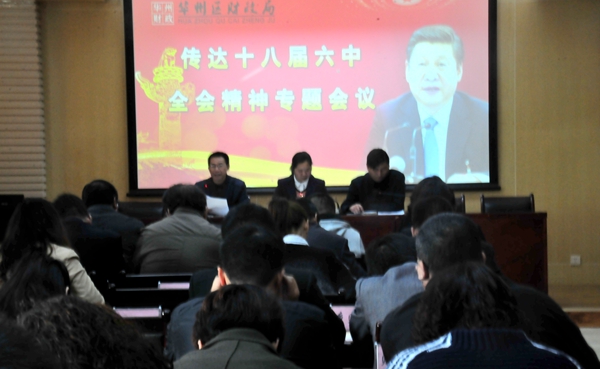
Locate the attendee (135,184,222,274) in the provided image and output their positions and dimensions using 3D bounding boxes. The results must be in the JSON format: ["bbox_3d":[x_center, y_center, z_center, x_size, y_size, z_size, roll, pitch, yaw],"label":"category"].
[{"bbox_3d":[-0.513,0.553,6.400,0.540,1.120,0.750,-1,2,0],"label":"attendee"}]

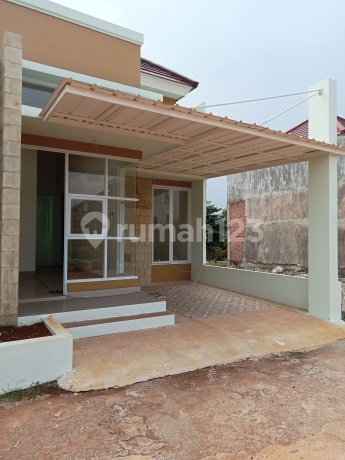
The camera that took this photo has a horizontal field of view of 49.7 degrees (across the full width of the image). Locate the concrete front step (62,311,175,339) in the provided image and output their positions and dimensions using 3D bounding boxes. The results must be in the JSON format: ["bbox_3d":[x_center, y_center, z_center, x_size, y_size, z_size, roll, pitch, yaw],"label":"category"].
[{"bbox_3d":[-0.823,1.406,5.476,1.884,0.157,0.275,1,-1,-33],"label":"concrete front step"}]

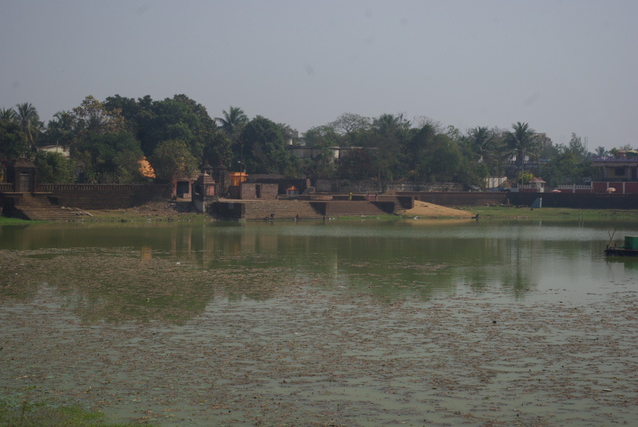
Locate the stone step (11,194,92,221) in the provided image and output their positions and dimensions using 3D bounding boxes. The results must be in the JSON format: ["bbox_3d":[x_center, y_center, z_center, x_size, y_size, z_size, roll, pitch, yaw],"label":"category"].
[{"bbox_3d":[-38.190,-0.850,207.360,9.790,3.550,5.760,0,1,-35],"label":"stone step"}]

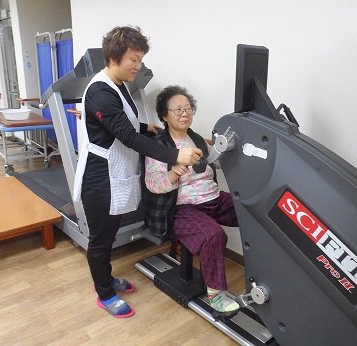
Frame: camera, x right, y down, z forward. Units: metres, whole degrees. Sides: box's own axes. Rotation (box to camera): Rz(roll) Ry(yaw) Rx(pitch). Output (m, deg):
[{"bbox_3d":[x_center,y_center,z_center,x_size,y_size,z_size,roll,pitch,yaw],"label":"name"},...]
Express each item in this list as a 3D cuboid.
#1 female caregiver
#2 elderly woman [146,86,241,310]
[{"bbox_3d":[-0.205,0.045,1.887,0.670,1.570,0.480,6,16,17],"label":"female caregiver"},{"bbox_3d":[0.145,0.102,2.062,0.520,1.190,0.960,-12,20,-39],"label":"elderly woman"}]

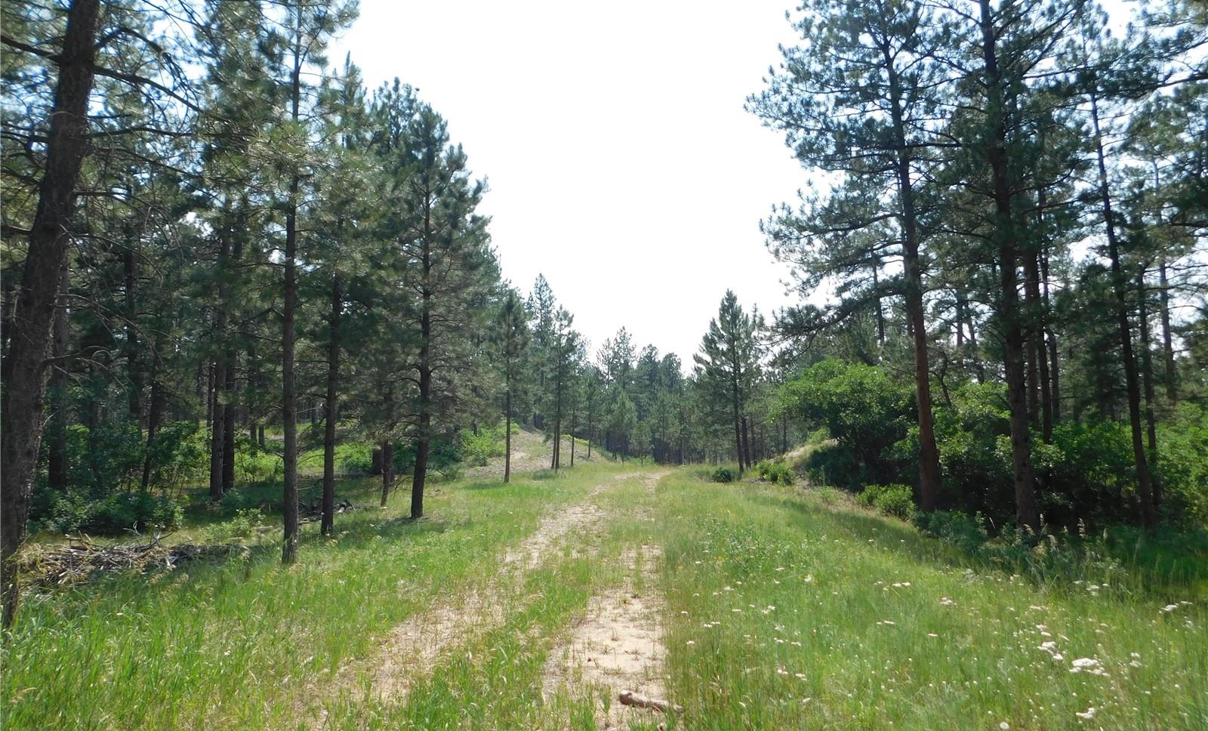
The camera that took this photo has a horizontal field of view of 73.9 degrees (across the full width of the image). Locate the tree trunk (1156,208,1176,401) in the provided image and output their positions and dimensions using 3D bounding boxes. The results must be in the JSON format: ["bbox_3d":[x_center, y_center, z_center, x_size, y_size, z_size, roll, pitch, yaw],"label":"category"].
[{"bbox_3d":[20.695,-2.263,29.538,0.341,7.359,0.341,-4,-9,35],"label":"tree trunk"}]

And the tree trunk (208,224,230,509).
[{"bbox_3d":[-11.581,-0.255,24.235,0.367,8.633,0.367,2,-8,-26],"label":"tree trunk"}]

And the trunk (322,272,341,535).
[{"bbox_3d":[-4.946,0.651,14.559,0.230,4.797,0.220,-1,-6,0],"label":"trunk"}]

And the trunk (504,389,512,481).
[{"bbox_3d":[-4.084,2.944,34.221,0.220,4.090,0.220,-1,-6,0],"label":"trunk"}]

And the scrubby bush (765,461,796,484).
[{"bbox_3d":[7.138,4.362,32.551,1.250,0.949,1.150,-1,-6,0],"label":"scrubby bush"}]

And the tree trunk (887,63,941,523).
[{"bbox_3d":[7.810,-2.169,20.450,0.470,11.643,0.470,-5,-8,21],"label":"tree trunk"}]

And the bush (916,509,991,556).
[{"bbox_3d":[5.779,2.751,13.338,1.250,0.710,1.000,-1,-6,0],"label":"bush"}]

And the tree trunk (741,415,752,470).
[{"bbox_3d":[7.261,3.931,40.834,0.313,2.828,0.313,-5,-7,10],"label":"tree trunk"}]

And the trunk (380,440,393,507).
[{"bbox_3d":[-5.780,2.876,21.307,0.190,1.764,0.190,4,-8,-15],"label":"trunk"}]

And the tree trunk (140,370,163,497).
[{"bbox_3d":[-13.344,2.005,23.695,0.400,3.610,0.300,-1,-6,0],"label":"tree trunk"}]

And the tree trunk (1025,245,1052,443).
[{"bbox_3d":[13.159,-0.635,24.284,0.325,6.181,0.325,-5,-8,28],"label":"tree trunk"}]

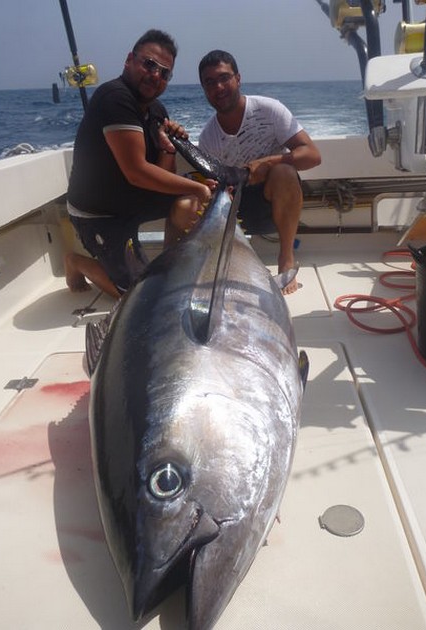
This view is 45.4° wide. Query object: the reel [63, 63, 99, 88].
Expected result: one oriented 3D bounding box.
[{"bbox_3d":[-0.698,-1.252,2.663,0.170,0.115,0.120,-15,20,-22],"label":"reel"}]

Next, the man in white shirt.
[{"bbox_3d":[0.207,-0.661,2.393,0.580,1.020,0.660,5,25,14],"label":"man in white shirt"}]

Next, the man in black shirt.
[{"bbox_3d":[-0.343,-0.628,2.269,0.680,1.090,0.520,16,30,33],"label":"man in black shirt"}]

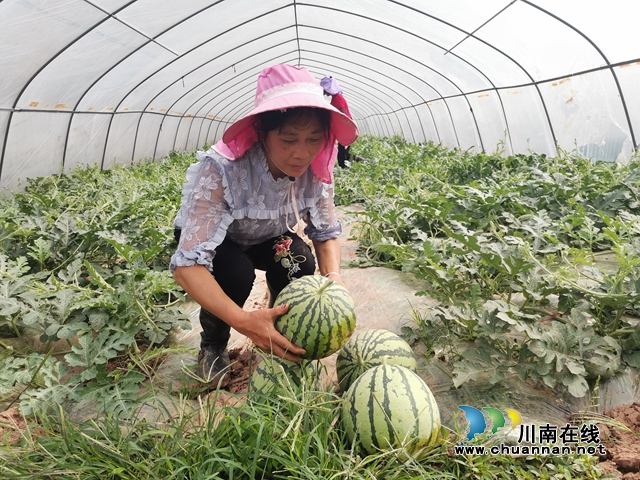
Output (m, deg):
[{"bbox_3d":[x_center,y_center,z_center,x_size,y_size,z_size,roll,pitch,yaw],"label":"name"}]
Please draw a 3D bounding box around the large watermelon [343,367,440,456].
[{"bbox_3d":[0.176,0.441,1.202,0.245,0.235,0.245,-4,13,0],"label":"large watermelon"}]

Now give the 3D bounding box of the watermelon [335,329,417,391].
[{"bbox_3d":[0.171,0.388,1.438,0.240,0.230,0.240,-4,13,0],"label":"watermelon"}]

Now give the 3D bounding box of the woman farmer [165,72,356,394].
[{"bbox_3d":[-0.204,0.023,1.450,0.530,0.980,0.730,-12,15,-31],"label":"woman farmer"}]

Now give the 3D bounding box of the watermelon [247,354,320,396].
[{"bbox_3d":[-0.095,0.431,1.372,0.220,0.210,0.220,-4,13,0],"label":"watermelon"}]

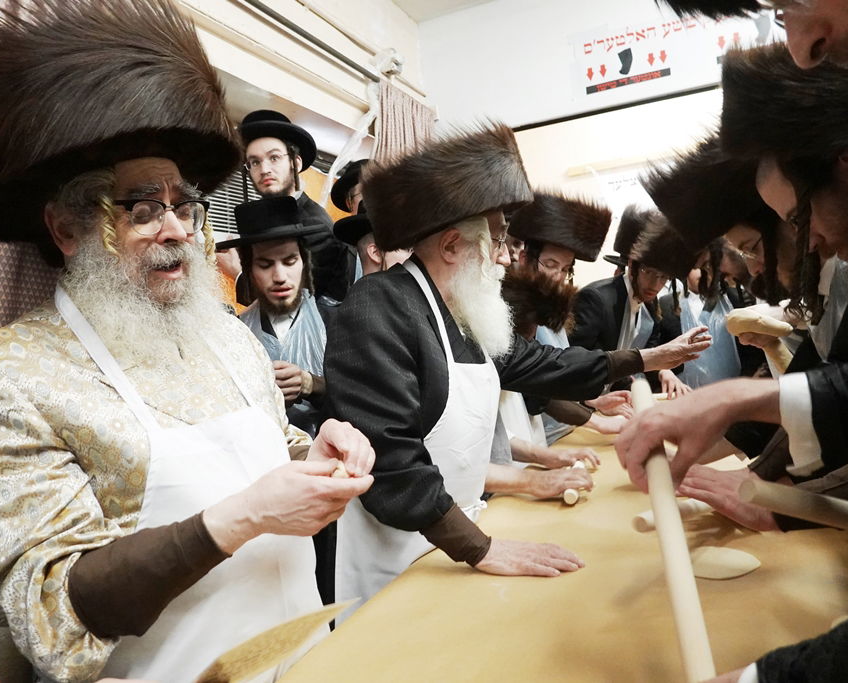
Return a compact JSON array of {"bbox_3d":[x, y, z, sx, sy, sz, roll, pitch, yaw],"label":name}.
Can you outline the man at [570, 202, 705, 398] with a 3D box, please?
[{"bbox_3d":[0.940,0.310,2.980,0.540,1.720,0.550,-5,2,-25],"label":"man"}]

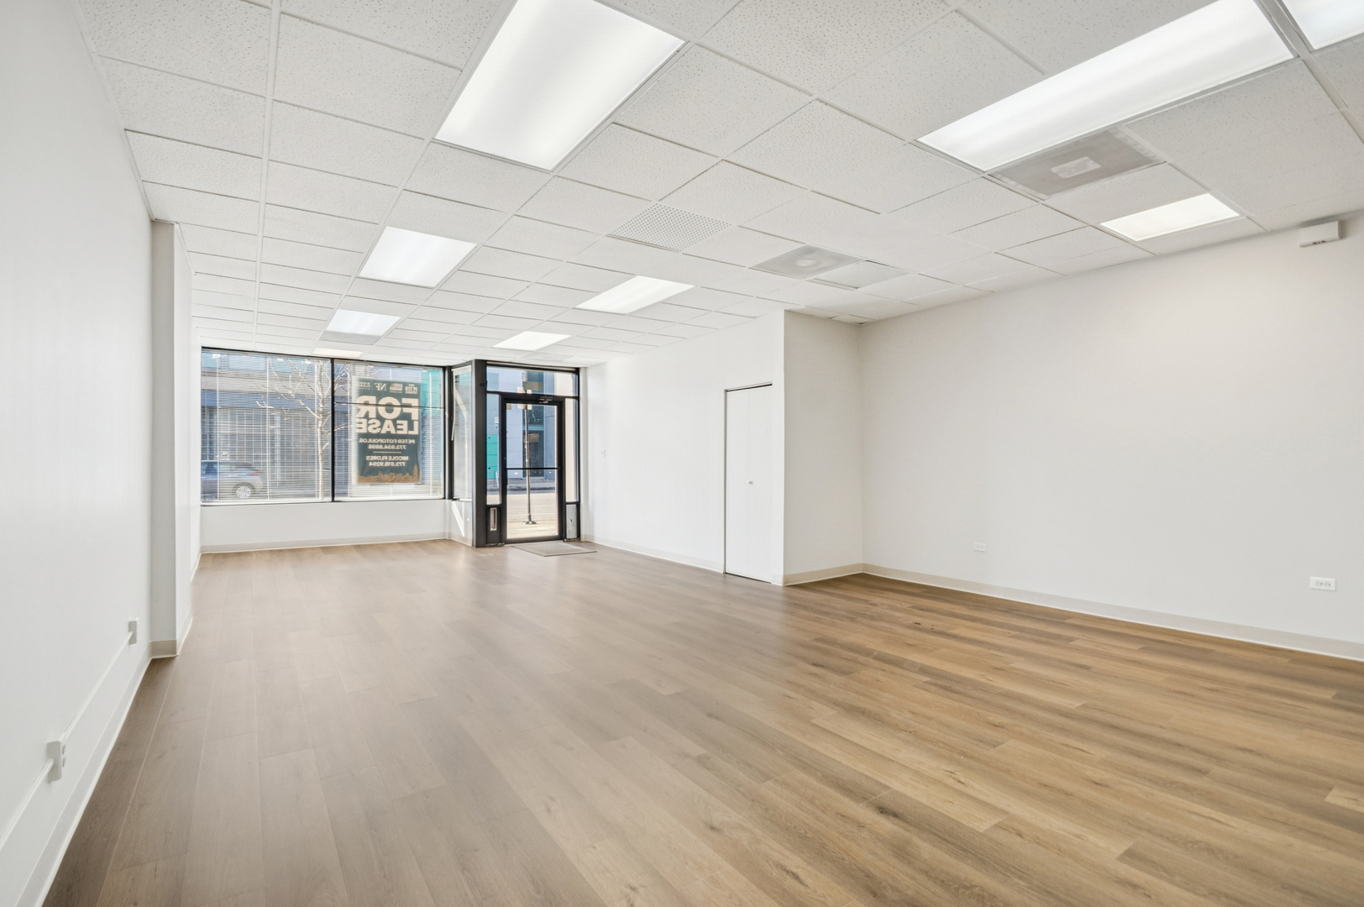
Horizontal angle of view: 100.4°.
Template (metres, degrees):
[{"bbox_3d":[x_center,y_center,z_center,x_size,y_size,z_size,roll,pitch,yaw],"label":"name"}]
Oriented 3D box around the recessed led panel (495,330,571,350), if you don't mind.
[{"bbox_3d":[-1.870,-1.403,7.017,0.590,0.050,1.190,0,-1,-34],"label":"recessed led panel"}]

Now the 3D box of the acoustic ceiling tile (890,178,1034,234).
[{"bbox_3d":[1.690,-1.496,3.444,0.600,0.020,0.600,0,-1,-34],"label":"acoustic ceiling tile"}]

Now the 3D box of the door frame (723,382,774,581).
[{"bbox_3d":[0.732,0.315,6.150,0.120,2.021,0.768,0,-1,-35],"label":"door frame"}]

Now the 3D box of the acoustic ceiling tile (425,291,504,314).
[{"bbox_3d":[-2.050,-1.432,5.319,0.600,0.020,0.600,0,-1,-34],"label":"acoustic ceiling tile"}]

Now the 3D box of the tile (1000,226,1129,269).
[{"bbox_3d":[2.757,-1.507,4.143,0.606,0.022,0.595,0,-2,-35],"label":"tile"}]

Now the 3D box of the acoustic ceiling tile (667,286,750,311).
[{"bbox_3d":[0.237,-1.440,5.310,0.600,0.020,0.600,-1,1,-35],"label":"acoustic ceiling tile"}]

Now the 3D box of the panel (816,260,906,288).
[{"bbox_3d":[1.494,-1.498,4.747,0.590,0.040,0.590,0,-1,-35],"label":"panel"}]

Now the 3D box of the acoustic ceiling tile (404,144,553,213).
[{"bbox_3d":[-1.063,-1.406,2.929,0.600,0.020,0.600,-1,1,-35],"label":"acoustic ceiling tile"}]

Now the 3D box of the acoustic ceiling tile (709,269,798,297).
[{"bbox_3d":[0.613,-1.481,4.910,0.600,0.025,0.600,0,-1,-35],"label":"acoustic ceiling tile"}]

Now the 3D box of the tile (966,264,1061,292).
[{"bbox_3d":[2.795,-1.465,4.774,0.440,0.020,0.600,0,-1,-34],"label":"tile"}]

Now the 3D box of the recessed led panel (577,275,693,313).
[{"bbox_3d":[-0.462,-1.469,5.293,0.606,0.060,1.189,0,-2,-35],"label":"recessed led panel"}]

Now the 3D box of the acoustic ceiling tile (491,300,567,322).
[{"bbox_3d":[-1.521,-1.423,5.611,0.600,0.020,0.600,-1,1,-35],"label":"acoustic ceiling tile"}]

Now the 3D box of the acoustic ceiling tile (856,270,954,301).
[{"bbox_3d":[1.987,-1.456,4.990,0.600,0.020,0.600,0,-1,-34],"label":"acoustic ceiling tile"}]

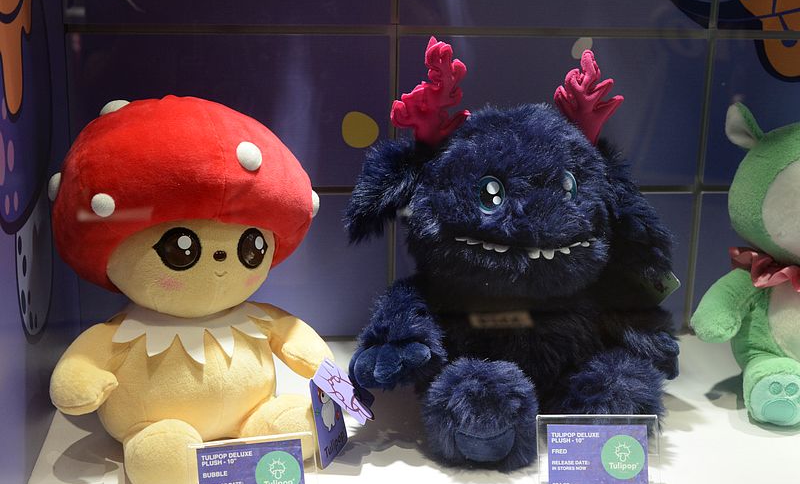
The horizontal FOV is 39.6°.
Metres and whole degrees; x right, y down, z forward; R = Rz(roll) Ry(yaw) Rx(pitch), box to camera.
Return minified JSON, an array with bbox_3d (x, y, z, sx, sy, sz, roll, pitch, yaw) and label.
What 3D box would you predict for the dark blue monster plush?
[{"bbox_3d":[0.085,-0.008,0.865,0.262,0.292,0.210,-4,14,-19],"label":"dark blue monster plush"}]

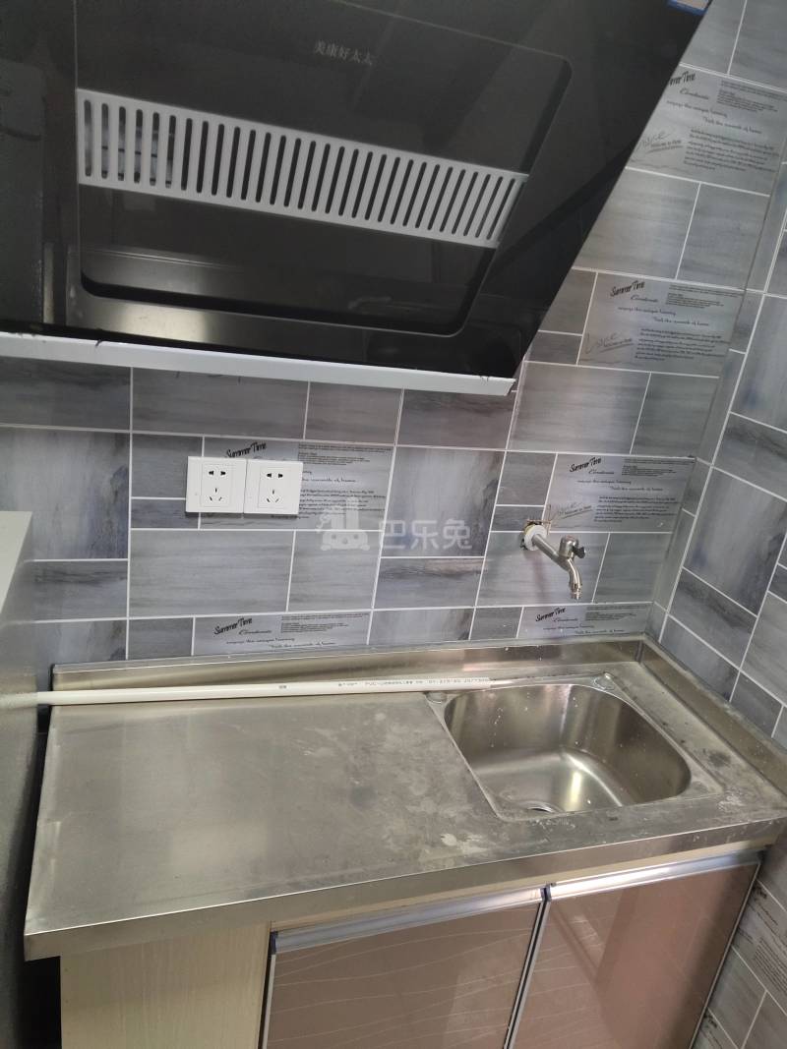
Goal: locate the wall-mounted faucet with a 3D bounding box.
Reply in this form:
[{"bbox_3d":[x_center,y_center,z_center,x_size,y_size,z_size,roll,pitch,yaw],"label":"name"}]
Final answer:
[{"bbox_3d":[0.278,0.052,1.292,0.048,0.090,0.165,1,22,-19],"label":"wall-mounted faucet"}]

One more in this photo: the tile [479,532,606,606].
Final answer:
[{"bbox_3d":[0.277,0.082,1.407,0.249,0.150,0.010,1,22,-20],"label":"tile"}]

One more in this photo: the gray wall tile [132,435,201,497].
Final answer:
[{"bbox_3d":[-0.335,-0.086,1.118,0.101,0.100,0.010,1,22,-20],"label":"gray wall tile"}]

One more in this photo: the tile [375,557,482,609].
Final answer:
[{"bbox_3d":[0.062,0.103,1.341,0.198,0.100,0.010,1,22,-20],"label":"tile"}]

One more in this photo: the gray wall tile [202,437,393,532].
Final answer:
[{"bbox_3d":[-0.149,-0.062,1.192,0.299,0.148,0.010,1,22,-20],"label":"gray wall tile"}]

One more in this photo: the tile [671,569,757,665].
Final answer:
[{"bbox_3d":[0.577,0.165,1.374,0.010,0.099,0.197,1,22,-19],"label":"tile"}]

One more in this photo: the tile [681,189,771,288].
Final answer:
[{"bbox_3d":[0.544,-0.473,1.254,0.143,0.148,0.010,1,22,-19],"label":"tile"}]

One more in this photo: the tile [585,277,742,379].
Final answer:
[{"bbox_3d":[0.452,-0.334,1.283,0.293,0.150,0.010,1,22,-19],"label":"tile"}]

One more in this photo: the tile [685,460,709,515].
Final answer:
[{"bbox_3d":[0.567,-0.067,1.409,0.010,0.097,0.043,1,22,-19],"label":"tile"}]

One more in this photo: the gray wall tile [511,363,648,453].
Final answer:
[{"bbox_3d":[0.317,-0.196,1.300,0.249,0.150,0.010,1,22,-20],"label":"gray wall tile"}]

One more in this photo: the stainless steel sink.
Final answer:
[{"bbox_3d":[0.272,0.427,1.271,0.370,0.162,0.318,1,22,-20],"label":"stainless steel sink"}]

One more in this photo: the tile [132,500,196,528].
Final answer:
[{"bbox_3d":[-0.345,-0.017,1.145,0.101,0.050,0.010,1,22,-20],"label":"tile"}]

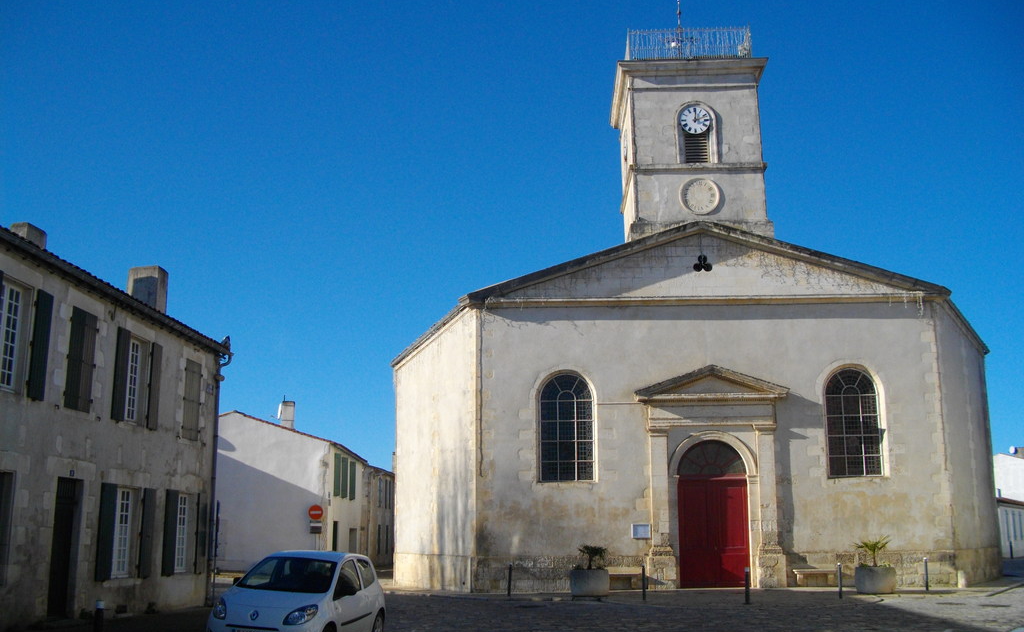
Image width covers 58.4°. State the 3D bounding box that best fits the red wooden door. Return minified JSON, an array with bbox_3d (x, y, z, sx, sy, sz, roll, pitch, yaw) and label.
[{"bbox_3d":[5.876,6.309,26.880,2.007,3.214,0.150,-1,-13,1],"label":"red wooden door"}]

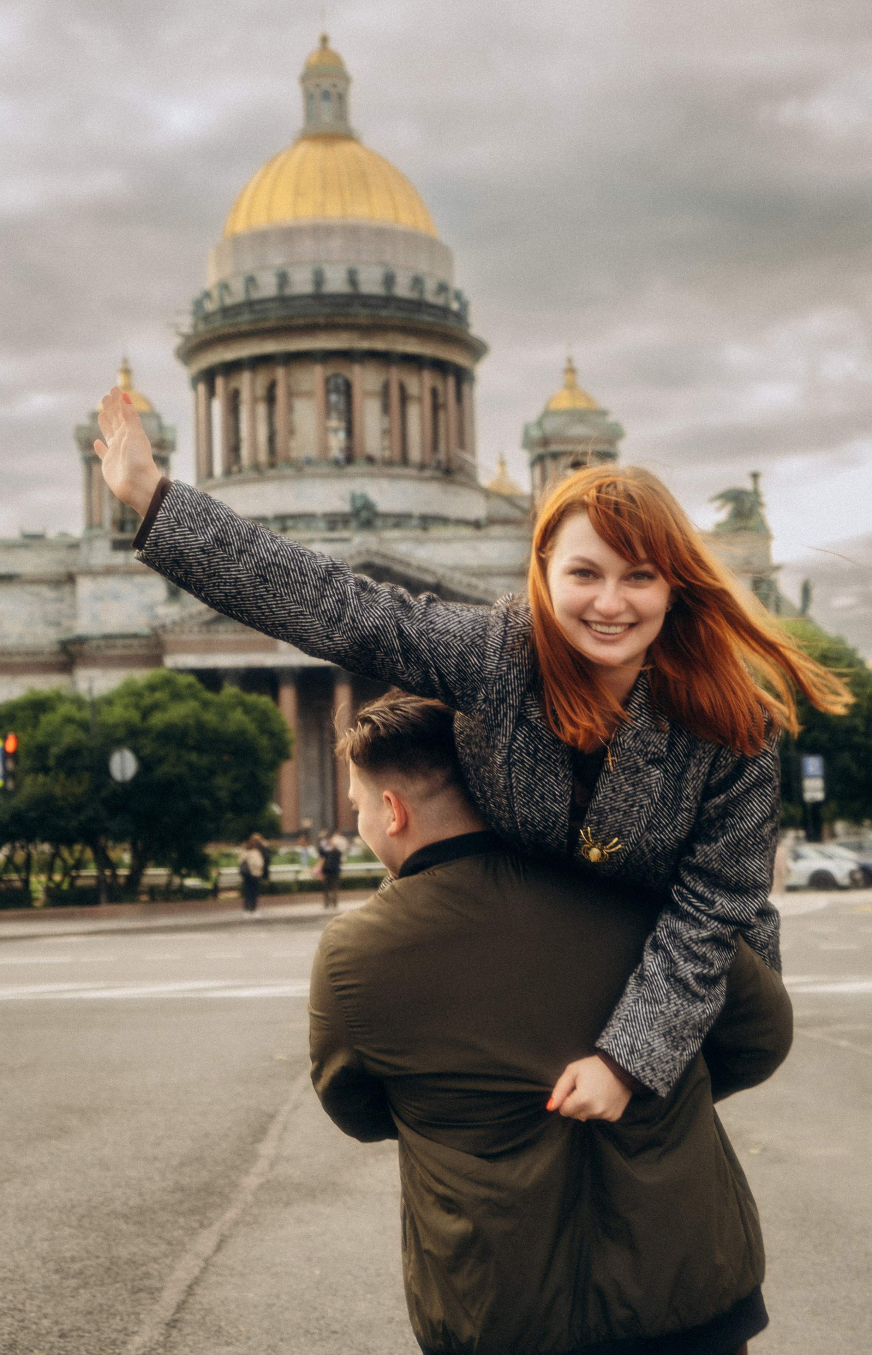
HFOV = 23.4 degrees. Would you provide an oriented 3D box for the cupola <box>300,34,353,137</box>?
[{"bbox_3d":[-13.248,-71.458,254.132,6.200,12.630,6.200,-1,-4,-6],"label":"cupola"}]

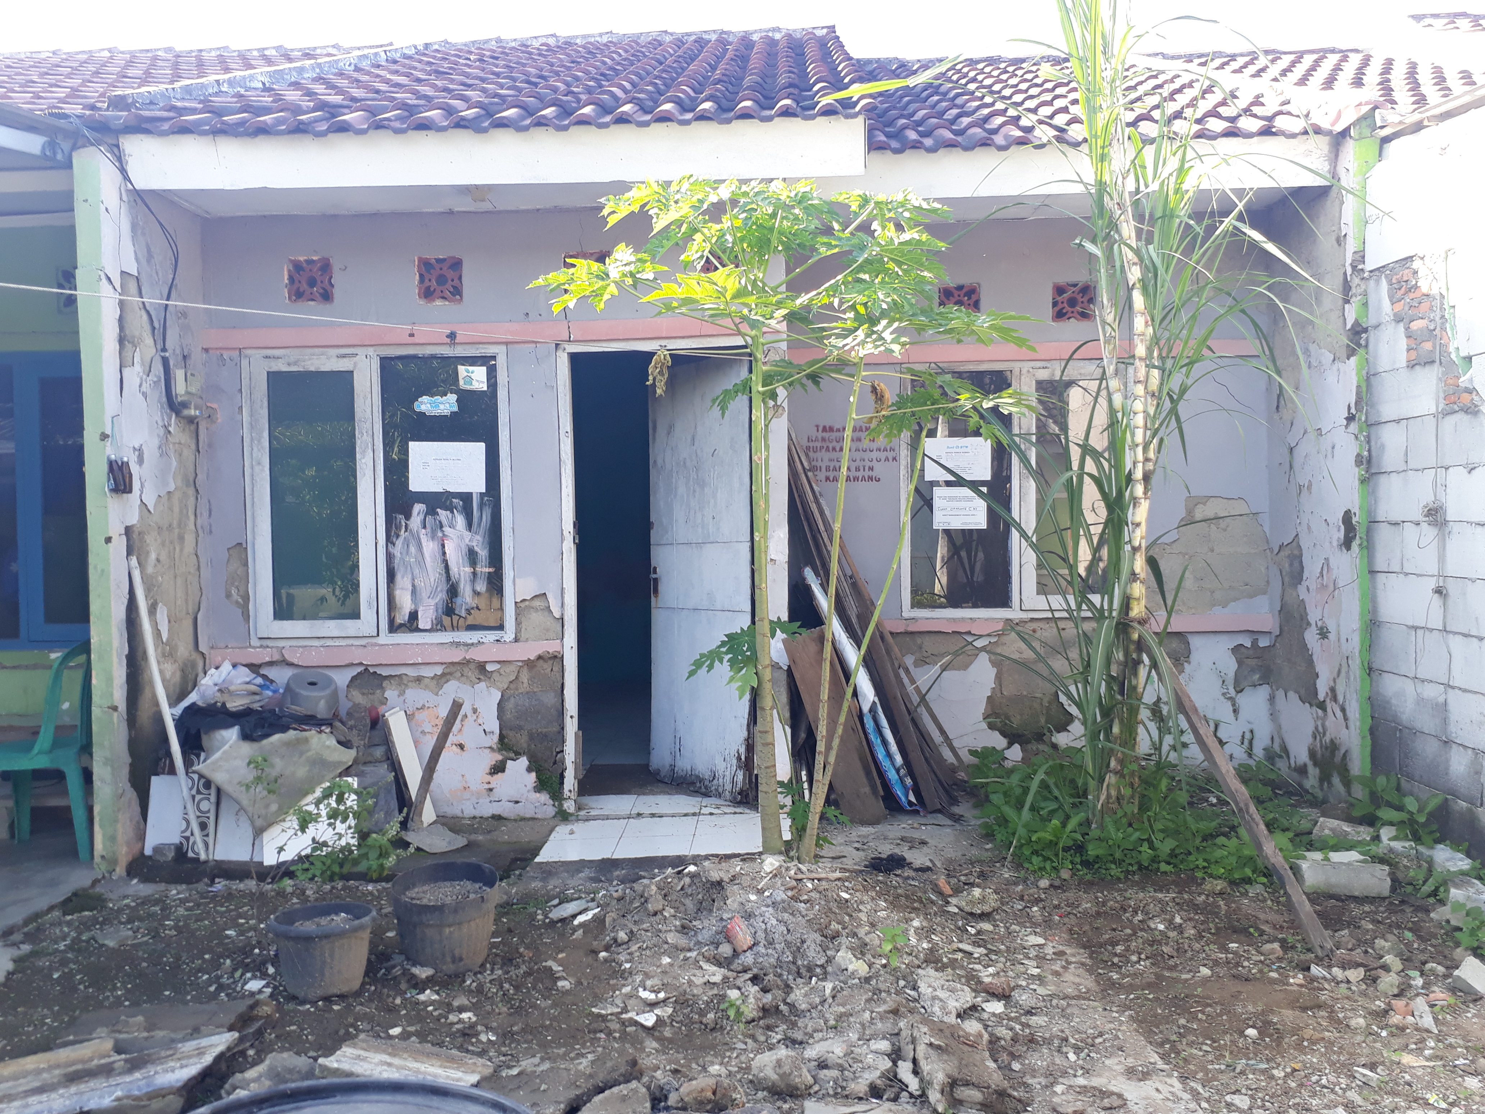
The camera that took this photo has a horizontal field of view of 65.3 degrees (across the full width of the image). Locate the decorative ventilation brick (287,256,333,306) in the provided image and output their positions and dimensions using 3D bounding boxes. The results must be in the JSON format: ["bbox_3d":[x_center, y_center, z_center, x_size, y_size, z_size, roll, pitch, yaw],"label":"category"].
[{"bbox_3d":[-1.877,-1.205,5.082,0.200,0.200,0.090,-1,2,0],"label":"decorative ventilation brick"}]

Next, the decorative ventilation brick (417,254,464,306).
[{"bbox_3d":[-1.317,-1.205,5.082,0.200,0.200,0.090,-1,2,0],"label":"decorative ventilation brick"}]

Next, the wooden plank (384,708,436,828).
[{"bbox_3d":[-1.437,0.923,5.037,0.090,0.500,0.030,-15,-7,-36],"label":"wooden plank"}]

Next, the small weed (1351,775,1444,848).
[{"bbox_3d":[2.577,1.002,4.553,0.347,0.292,0.300,-1,1,0],"label":"small weed"}]

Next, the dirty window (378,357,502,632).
[{"bbox_3d":[-1.307,-0.272,5.076,0.504,1.199,0.050,-1,1,0],"label":"dirty window"}]

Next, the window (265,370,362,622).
[{"bbox_3d":[-1.865,-0.263,5.042,0.381,1.085,0.050,-1,1,0],"label":"window"}]

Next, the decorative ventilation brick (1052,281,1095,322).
[{"bbox_3d":[1.681,-1.293,5.916,0.214,0.202,0.100,-1,1,0],"label":"decorative ventilation brick"}]

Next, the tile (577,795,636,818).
[{"bbox_3d":[-0.616,1.117,5.168,0.275,0.010,0.300,-1,2,0],"label":"tile"}]

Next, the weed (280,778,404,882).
[{"bbox_3d":[-1.468,1.007,4.249,0.424,0.384,0.340,-1,1,0],"label":"weed"}]

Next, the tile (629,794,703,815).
[{"bbox_3d":[-0.334,1.111,5.167,0.300,0.010,0.300,-1,2,0],"label":"tile"}]

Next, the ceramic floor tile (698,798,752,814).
[{"bbox_3d":[-0.063,1.108,5.187,0.240,0.012,0.290,-1,1,0],"label":"ceramic floor tile"}]

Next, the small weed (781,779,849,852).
[{"bbox_3d":[0.284,1.014,4.540,0.250,0.270,0.220,-1,2,0],"label":"small weed"}]

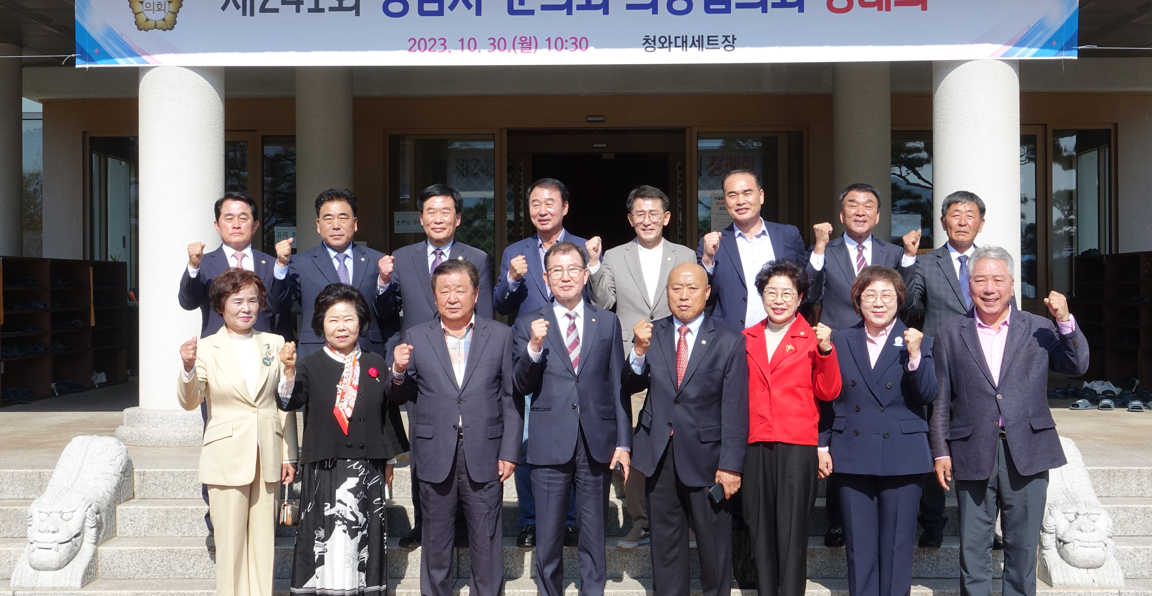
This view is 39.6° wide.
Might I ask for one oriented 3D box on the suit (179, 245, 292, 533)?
[{"bbox_3d":[-1.625,0.435,7.630,0.541,1.378,0.360,0,0,-5],"label":"suit"}]

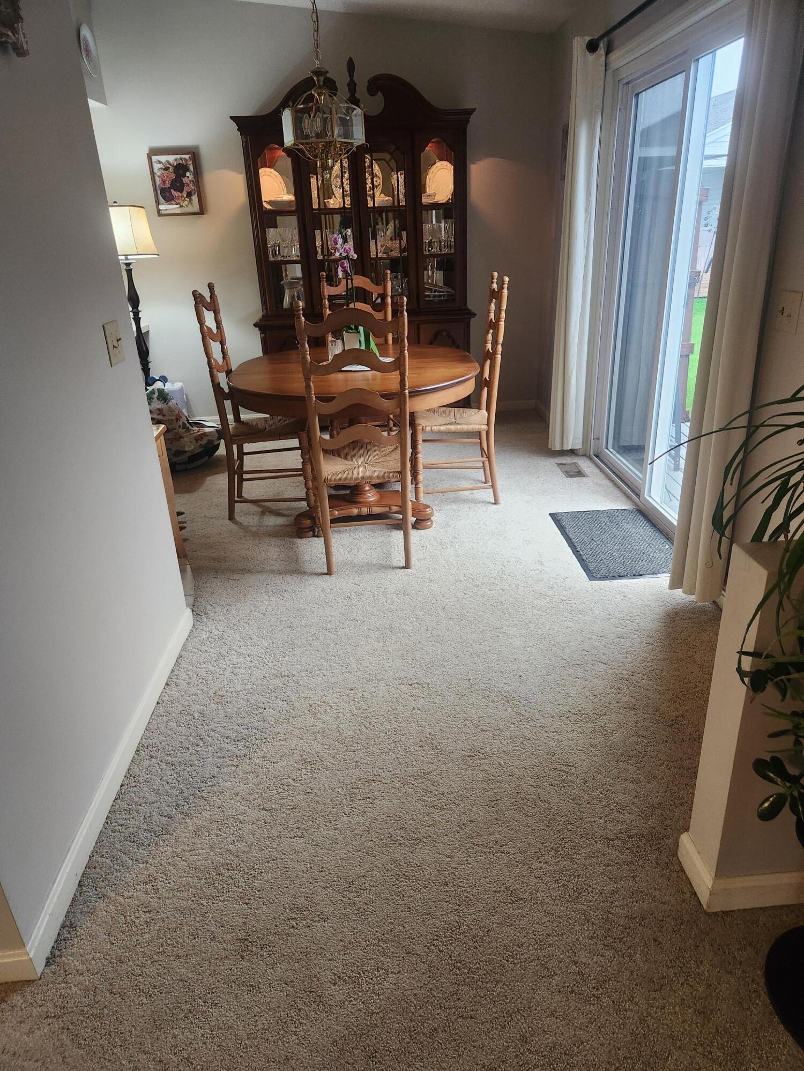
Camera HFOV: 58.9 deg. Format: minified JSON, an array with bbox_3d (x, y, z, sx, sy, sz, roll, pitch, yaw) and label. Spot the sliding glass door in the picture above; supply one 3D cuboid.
[{"bbox_3d":[1.244,-1.063,3.266,0.120,2.030,1.800,-3,24,-1],"label":"sliding glass door"}]

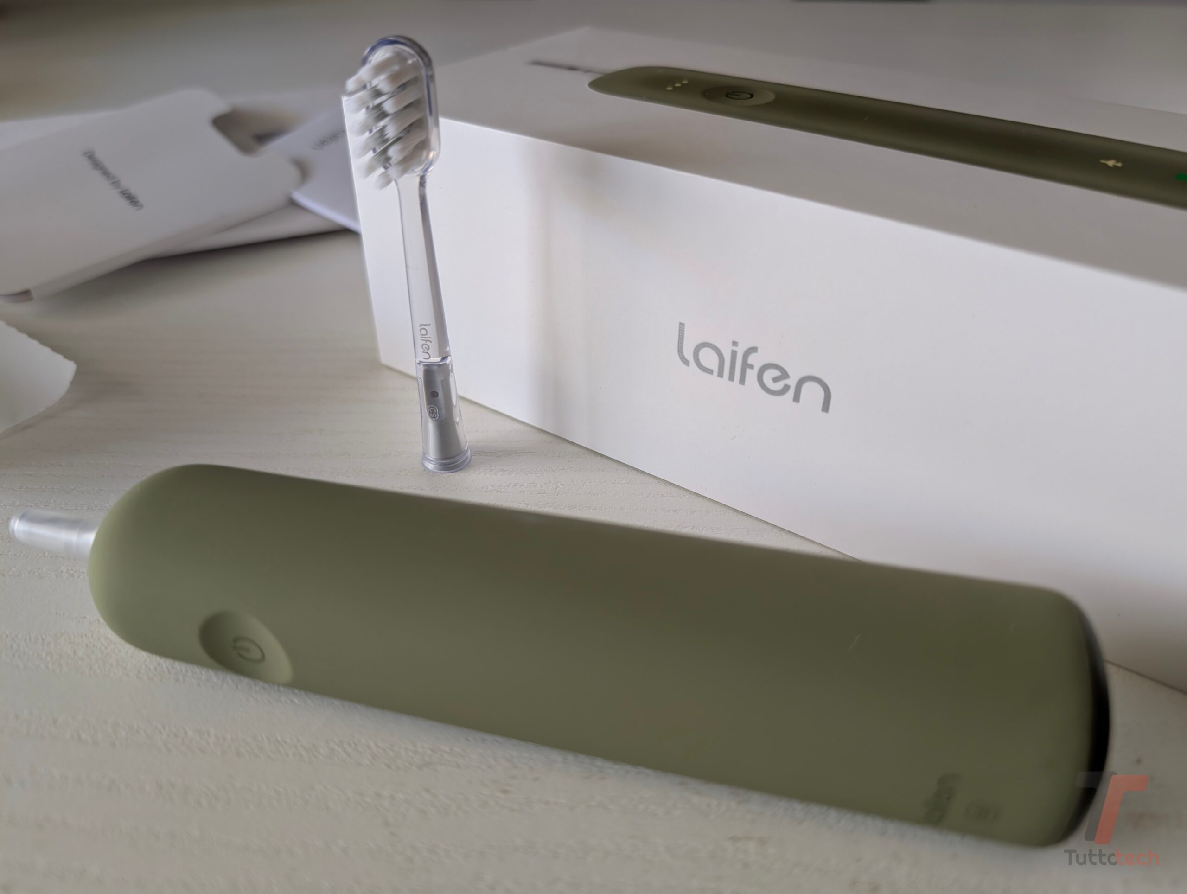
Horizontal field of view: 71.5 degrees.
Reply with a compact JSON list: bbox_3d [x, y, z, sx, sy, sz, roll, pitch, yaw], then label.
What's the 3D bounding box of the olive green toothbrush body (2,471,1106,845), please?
[{"bbox_3d":[-0.016,0.025,0.123,0.165,0.034,0.034,8,29,9],"label":"olive green toothbrush body"}]

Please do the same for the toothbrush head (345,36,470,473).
[{"bbox_3d":[-0.032,-0.029,0.150,0.011,0.083,0.016,15,39,17],"label":"toothbrush head"}]

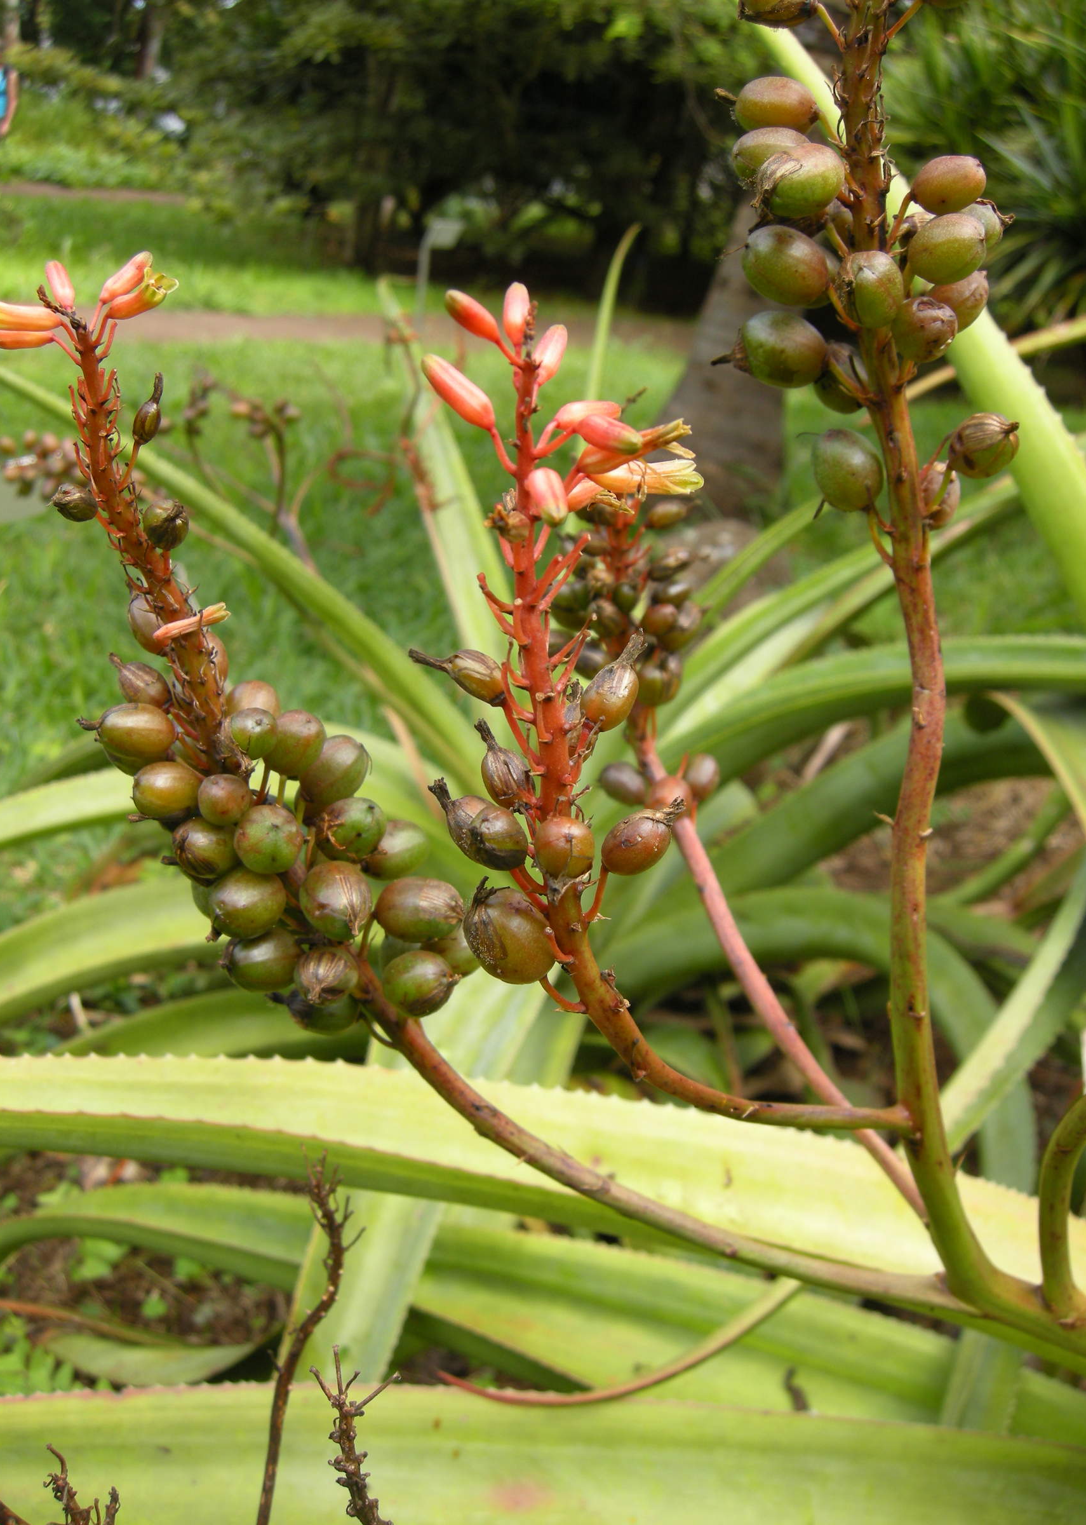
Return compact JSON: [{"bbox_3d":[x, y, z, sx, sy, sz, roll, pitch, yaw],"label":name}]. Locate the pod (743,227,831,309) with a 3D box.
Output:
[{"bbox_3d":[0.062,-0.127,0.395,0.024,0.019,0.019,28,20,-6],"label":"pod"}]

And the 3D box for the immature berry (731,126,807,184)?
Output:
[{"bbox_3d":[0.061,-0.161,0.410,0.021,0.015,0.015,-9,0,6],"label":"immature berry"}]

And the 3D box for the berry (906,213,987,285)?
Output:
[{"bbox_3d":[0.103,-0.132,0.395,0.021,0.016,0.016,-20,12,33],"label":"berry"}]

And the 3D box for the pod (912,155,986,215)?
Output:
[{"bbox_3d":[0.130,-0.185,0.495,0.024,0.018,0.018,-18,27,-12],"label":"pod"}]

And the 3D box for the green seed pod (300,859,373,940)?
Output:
[{"bbox_3d":[-0.060,0.040,0.445,0.021,0.021,0.024,-22,55,-16],"label":"green seed pod"}]

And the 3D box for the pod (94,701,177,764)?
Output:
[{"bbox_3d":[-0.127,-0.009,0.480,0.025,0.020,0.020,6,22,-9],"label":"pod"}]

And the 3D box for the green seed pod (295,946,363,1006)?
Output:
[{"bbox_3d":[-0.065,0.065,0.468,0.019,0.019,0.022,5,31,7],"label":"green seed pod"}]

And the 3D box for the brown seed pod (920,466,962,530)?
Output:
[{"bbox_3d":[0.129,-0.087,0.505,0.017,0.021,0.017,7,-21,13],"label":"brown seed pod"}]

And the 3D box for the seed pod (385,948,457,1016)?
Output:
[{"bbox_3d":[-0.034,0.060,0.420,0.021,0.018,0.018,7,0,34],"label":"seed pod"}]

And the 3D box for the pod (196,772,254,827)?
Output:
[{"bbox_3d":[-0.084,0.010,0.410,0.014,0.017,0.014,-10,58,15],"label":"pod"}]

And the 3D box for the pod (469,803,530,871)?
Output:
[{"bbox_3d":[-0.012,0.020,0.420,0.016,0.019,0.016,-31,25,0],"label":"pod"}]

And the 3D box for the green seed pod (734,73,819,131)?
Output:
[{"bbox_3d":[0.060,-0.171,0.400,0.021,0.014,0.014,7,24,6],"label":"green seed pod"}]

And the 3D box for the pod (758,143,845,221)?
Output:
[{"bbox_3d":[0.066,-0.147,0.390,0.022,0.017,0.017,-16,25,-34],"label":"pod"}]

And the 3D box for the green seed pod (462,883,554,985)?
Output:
[{"bbox_3d":[-0.009,0.047,0.422,0.022,0.028,0.022,-42,21,0],"label":"green seed pod"}]

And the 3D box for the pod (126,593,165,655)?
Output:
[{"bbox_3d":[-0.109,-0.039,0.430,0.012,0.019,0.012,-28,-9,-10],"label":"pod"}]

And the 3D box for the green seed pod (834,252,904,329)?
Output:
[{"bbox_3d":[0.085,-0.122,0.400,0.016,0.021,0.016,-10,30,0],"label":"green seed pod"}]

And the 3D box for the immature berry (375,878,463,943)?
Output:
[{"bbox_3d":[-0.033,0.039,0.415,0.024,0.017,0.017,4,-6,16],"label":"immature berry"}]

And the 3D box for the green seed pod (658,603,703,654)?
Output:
[{"bbox_3d":[0.052,-0.051,0.580,0.015,0.021,0.015,40,-12,1],"label":"green seed pod"}]

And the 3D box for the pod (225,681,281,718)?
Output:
[{"bbox_3d":[-0.088,-0.017,0.470,0.017,0.017,0.019,11,40,13],"label":"pod"}]

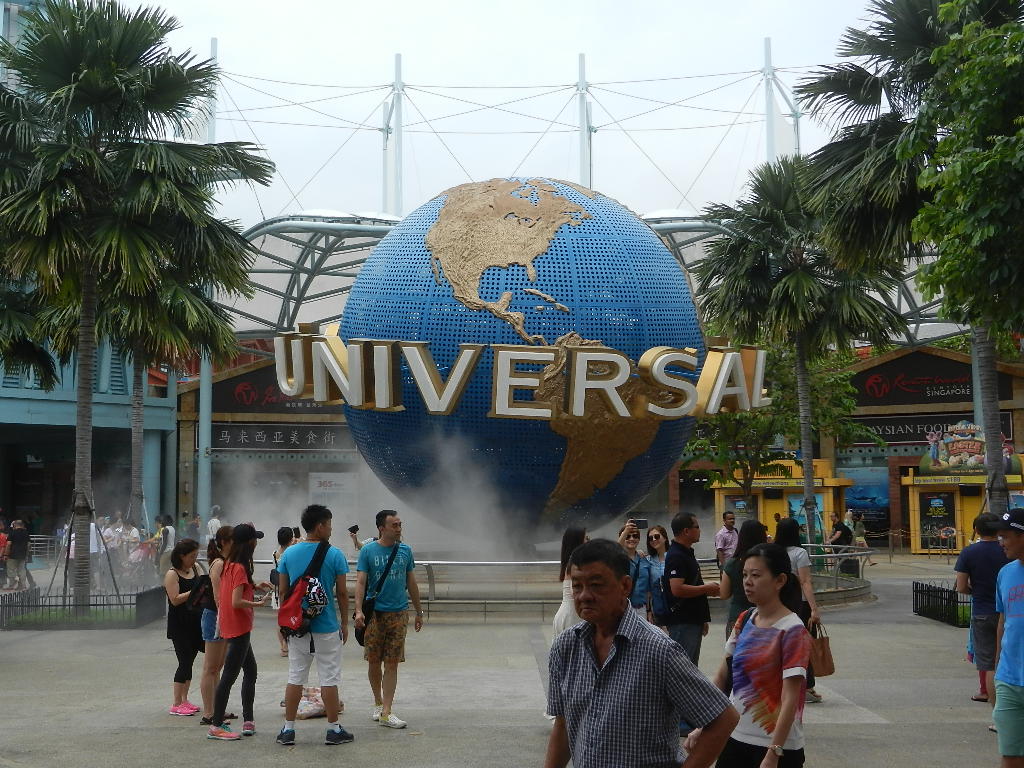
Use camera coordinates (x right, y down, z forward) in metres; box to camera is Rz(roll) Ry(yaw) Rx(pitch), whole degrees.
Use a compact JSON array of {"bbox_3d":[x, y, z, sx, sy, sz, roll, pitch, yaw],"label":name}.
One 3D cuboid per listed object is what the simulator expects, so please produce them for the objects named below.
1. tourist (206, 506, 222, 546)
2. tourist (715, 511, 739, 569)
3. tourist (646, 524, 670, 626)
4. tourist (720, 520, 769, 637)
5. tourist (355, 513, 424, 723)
[{"bbox_3d":[-7.273,3.842,32.608,0.500,1.750,0.360,-1,-6,6],"label":"tourist"},{"bbox_3d":[3.126,2.714,19.226,0.500,1.750,0.320,2,-6,-23],"label":"tourist"},{"bbox_3d":[1.451,2.161,12.816,0.480,1.580,0.320,-2,-6,18],"label":"tourist"},{"bbox_3d":[1.864,1.880,10.479,0.480,1.608,0.380,1,-6,-12],"label":"tourist"},{"bbox_3d":[-1.003,1.887,10.821,0.540,1.710,0.420,1,-6,-14],"label":"tourist"}]

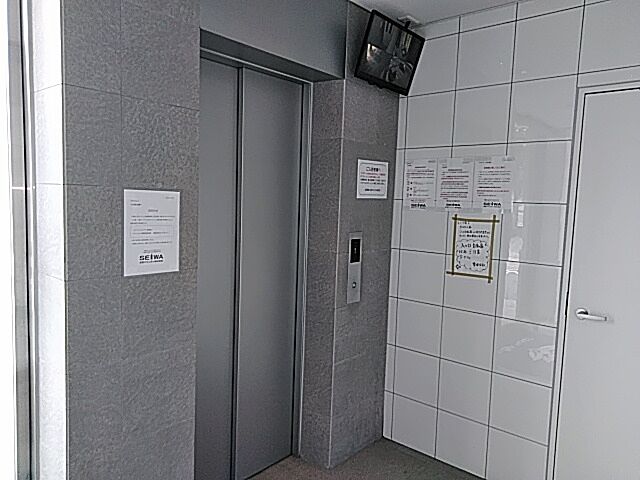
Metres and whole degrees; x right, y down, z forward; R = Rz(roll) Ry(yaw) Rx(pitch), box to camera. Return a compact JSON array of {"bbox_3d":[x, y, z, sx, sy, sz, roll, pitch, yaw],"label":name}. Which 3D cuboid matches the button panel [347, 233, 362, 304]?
[{"bbox_3d":[0.192,0.154,2.742,0.018,0.388,0.112,6,7,42],"label":"button panel"}]

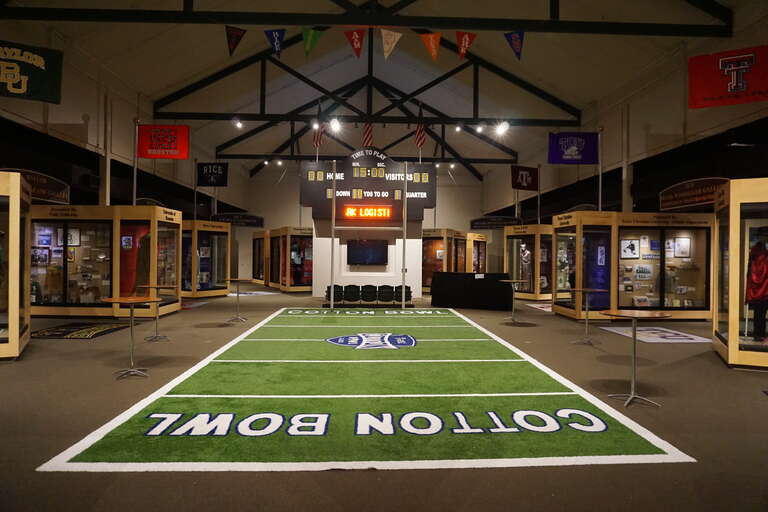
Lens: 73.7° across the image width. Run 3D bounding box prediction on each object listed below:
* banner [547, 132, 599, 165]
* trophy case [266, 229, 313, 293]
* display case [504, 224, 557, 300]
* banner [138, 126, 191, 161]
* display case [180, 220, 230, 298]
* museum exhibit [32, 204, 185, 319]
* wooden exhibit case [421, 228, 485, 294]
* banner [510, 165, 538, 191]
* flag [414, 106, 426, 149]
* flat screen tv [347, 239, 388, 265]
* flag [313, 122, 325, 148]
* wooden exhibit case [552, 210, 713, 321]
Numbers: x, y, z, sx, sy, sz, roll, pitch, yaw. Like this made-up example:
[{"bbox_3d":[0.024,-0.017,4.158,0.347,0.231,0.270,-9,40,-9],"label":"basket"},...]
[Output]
[{"bbox_3d":[5.609,-3.167,15.100,1.500,0.910,0.060,0,0,-3],"label":"banner"},{"bbox_3d":[-4.182,0.177,23.430,1.680,2.839,3.192,0,0,-30],"label":"trophy case"},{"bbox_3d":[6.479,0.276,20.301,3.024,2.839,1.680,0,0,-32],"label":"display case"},{"bbox_3d":[-6.024,-3.109,14.000,1.500,0.930,0.060,1,0,12],"label":"banner"},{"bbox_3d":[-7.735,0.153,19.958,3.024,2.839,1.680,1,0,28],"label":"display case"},{"bbox_3d":[-7.445,0.169,13.519,3.494,2.839,1.596,0,0,-2],"label":"museum exhibit"},{"bbox_3d":[2.649,0.235,23.868,1.680,2.839,3.192,1,0,26],"label":"wooden exhibit case"},{"bbox_3d":[5.429,-2.974,19.700,1.200,0.920,0.060,0,0,-14],"label":"banner"},{"bbox_3d":[1.390,-4.894,19.500,0.460,1.600,0.300,0,0,-2],"label":"flag"},{"bbox_3d":[-0.634,-0.148,19.900,1.580,0.960,0.100,0,0,-2],"label":"flat screen tv"},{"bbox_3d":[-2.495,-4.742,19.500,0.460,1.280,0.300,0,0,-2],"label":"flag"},{"bbox_3d":[6.619,0.290,13.939,3.511,2.839,1.596,0,0,-2],"label":"wooden exhibit case"}]

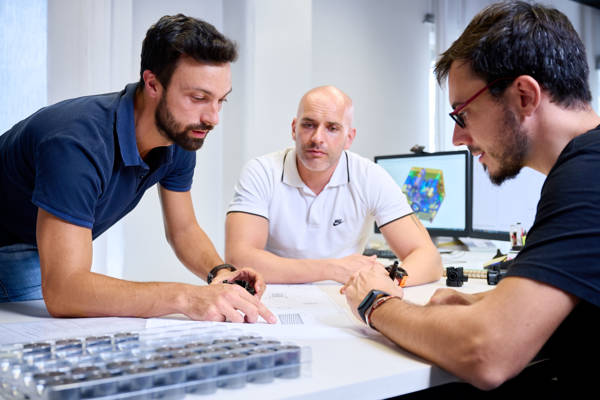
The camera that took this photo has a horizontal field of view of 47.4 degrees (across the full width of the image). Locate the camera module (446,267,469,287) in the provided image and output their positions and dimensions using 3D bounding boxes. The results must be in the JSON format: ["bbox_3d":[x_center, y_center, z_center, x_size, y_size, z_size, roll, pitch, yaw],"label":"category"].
[{"bbox_3d":[0.387,0.190,1.680,0.042,0.048,0.037,0,0,37],"label":"camera module"}]

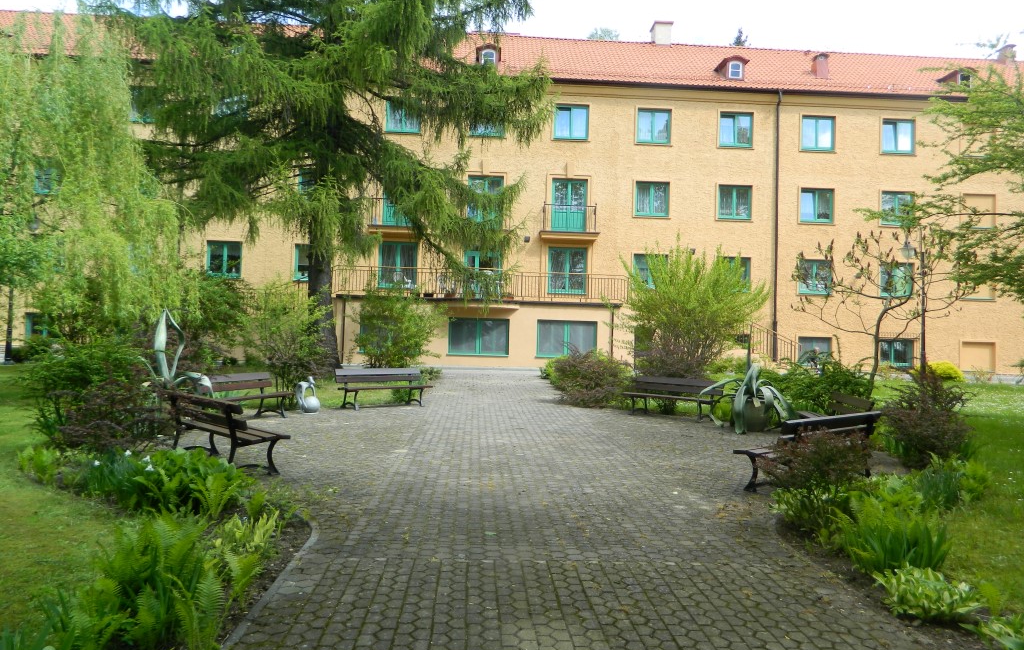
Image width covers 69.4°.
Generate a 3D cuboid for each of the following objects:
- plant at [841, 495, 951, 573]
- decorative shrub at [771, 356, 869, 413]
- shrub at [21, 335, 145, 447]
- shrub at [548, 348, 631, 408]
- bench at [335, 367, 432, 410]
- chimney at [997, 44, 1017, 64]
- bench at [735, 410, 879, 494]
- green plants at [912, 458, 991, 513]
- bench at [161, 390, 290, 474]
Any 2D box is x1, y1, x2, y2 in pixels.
[{"bbox_3d":[2.828,1.518,5.453,0.760,0.450,0.600,1,-1,28],"label":"plant"},{"bbox_3d":[6.104,1.283,14.605,1.850,1.281,1.650,1,-1,23],"label":"decorative shrub"},{"bbox_3d":[-5.844,0.866,10.108,1.550,1.362,1.450,2,-1,-30],"label":"shrub"},{"bbox_3d":[1.769,1.177,16.707,1.852,1.292,1.750,2,-1,6],"label":"shrub"},{"bbox_3d":[-2.612,1.302,15.221,1.950,0.770,0.600,2,-1,-40],"label":"bench"},{"bbox_3d":[26.719,-14.628,39.917,0.820,1.050,0.760,2,-1,-3],"label":"chimney"},{"bbox_3d":[3.198,1.334,7.827,2.015,0.775,0.642,2,-1,-40],"label":"bench"},{"bbox_3d":[4.434,1.579,7.452,0.680,0.440,0.600,1,-1,31],"label":"green plants"},{"bbox_3d":[-3.223,1.179,8.186,0.642,0.775,2.015,2,-1,-44],"label":"bench"}]

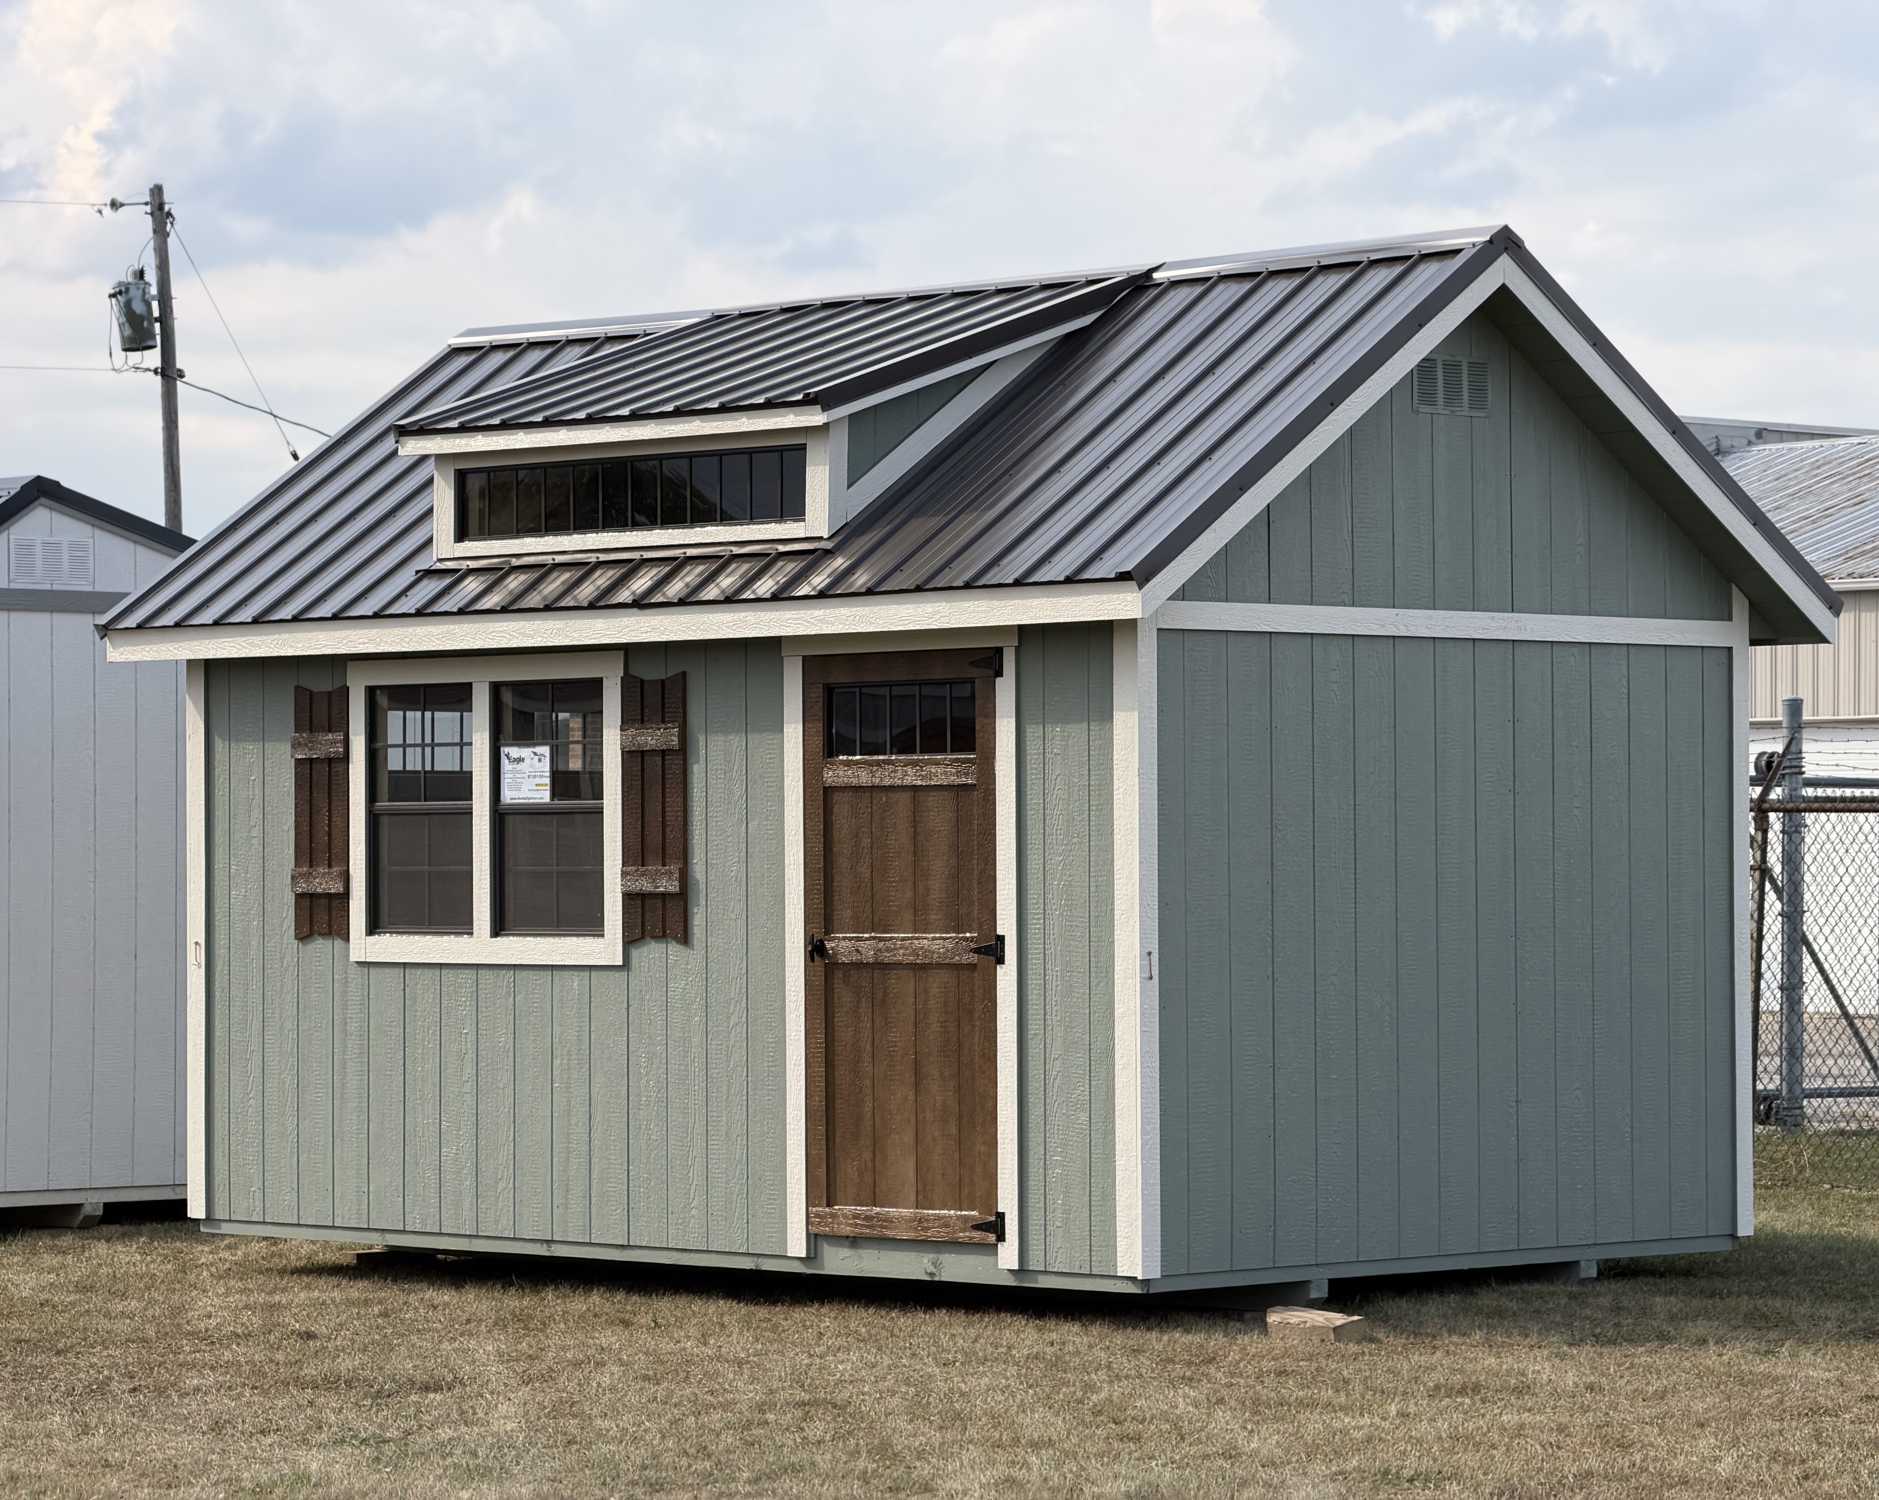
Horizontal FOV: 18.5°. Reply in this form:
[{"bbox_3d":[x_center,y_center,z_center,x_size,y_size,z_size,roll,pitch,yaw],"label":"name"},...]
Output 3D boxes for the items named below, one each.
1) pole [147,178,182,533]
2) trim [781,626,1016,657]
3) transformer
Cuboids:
[{"bbox_3d":[-8.643,-1.796,64.919,0.270,9.120,0.270,-2,-1,0],"label":"pole"},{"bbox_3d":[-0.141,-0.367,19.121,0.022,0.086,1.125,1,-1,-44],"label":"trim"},{"bbox_3d":[-9.056,-4.931,65.000,0.540,0.910,0.450,-5,-1,-13],"label":"transformer"}]

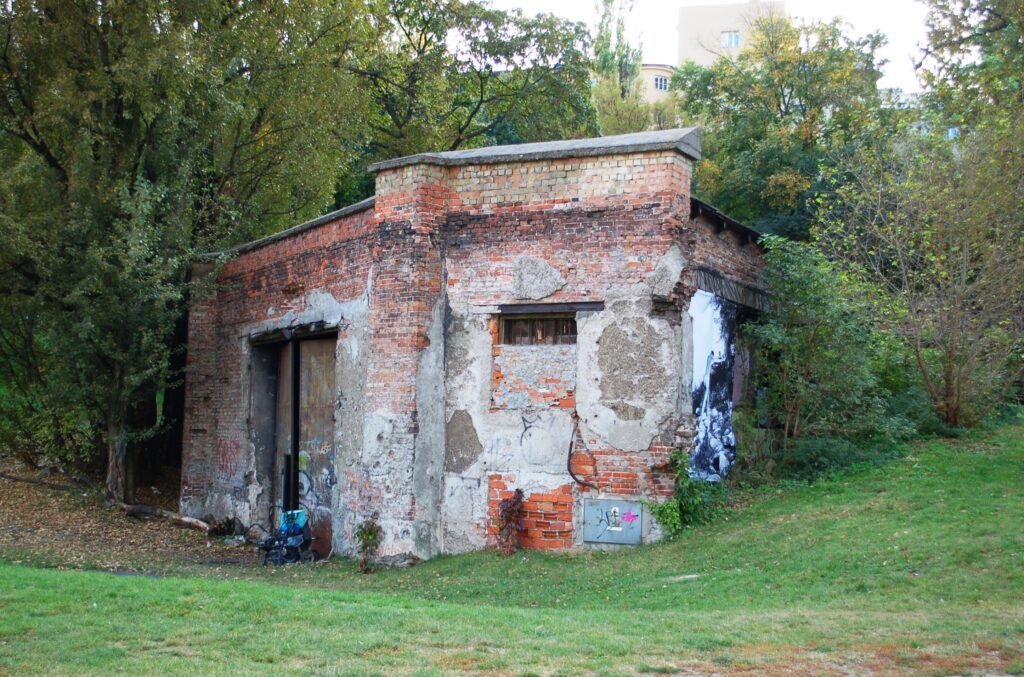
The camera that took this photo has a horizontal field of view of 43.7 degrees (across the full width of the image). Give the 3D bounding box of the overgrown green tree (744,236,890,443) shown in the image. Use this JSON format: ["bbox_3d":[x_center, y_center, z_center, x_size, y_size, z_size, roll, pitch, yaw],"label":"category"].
[{"bbox_3d":[4.906,0.064,20.500,2.350,3.400,2.200,0,-4,0],"label":"overgrown green tree"}]

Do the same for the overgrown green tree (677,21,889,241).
[{"bbox_3d":[6.941,-5.353,33.500,5.600,6.300,5.200,0,-4,0],"label":"overgrown green tree"}]

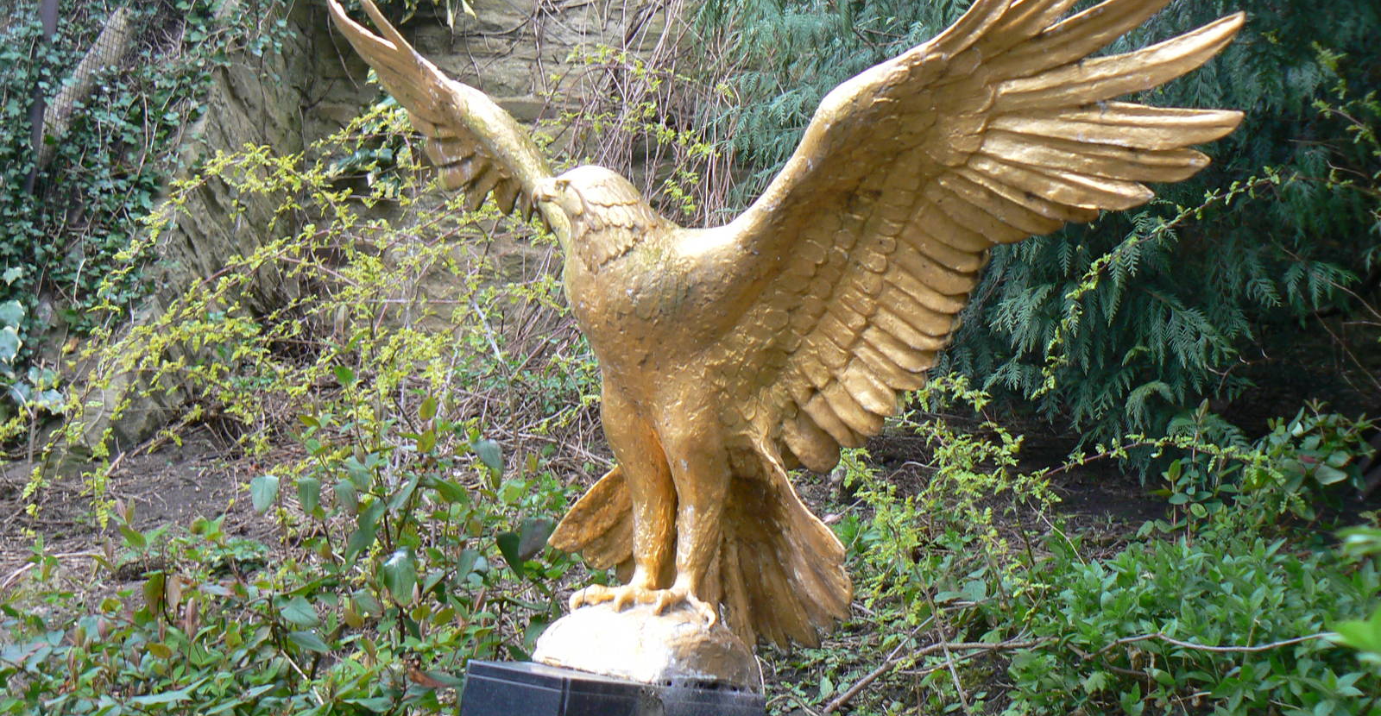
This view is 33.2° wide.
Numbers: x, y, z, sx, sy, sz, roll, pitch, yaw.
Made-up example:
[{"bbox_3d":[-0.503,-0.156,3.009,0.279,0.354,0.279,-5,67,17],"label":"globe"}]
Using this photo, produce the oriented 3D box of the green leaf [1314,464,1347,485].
[{"bbox_3d":[1.465,0.267,5.300,0.078,0.047,0.014,7,-37,17],"label":"green leaf"}]

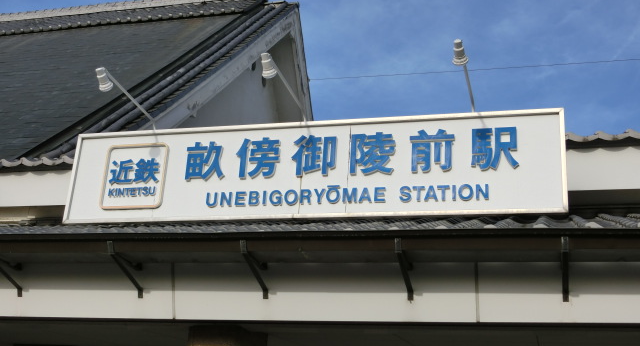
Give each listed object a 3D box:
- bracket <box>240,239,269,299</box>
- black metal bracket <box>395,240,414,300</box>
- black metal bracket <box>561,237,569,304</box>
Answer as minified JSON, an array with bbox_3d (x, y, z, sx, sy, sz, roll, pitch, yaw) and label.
[{"bbox_3d":[-0.390,0.594,5.045,0.037,0.265,0.457,-2,-20,16],"label":"bracket"},{"bbox_3d":[0.491,0.563,4.788,0.037,0.265,0.457,-2,-20,16],"label":"black metal bracket"},{"bbox_3d":[1.341,0.533,4.539,0.037,0.265,0.457,-2,-20,16],"label":"black metal bracket"}]

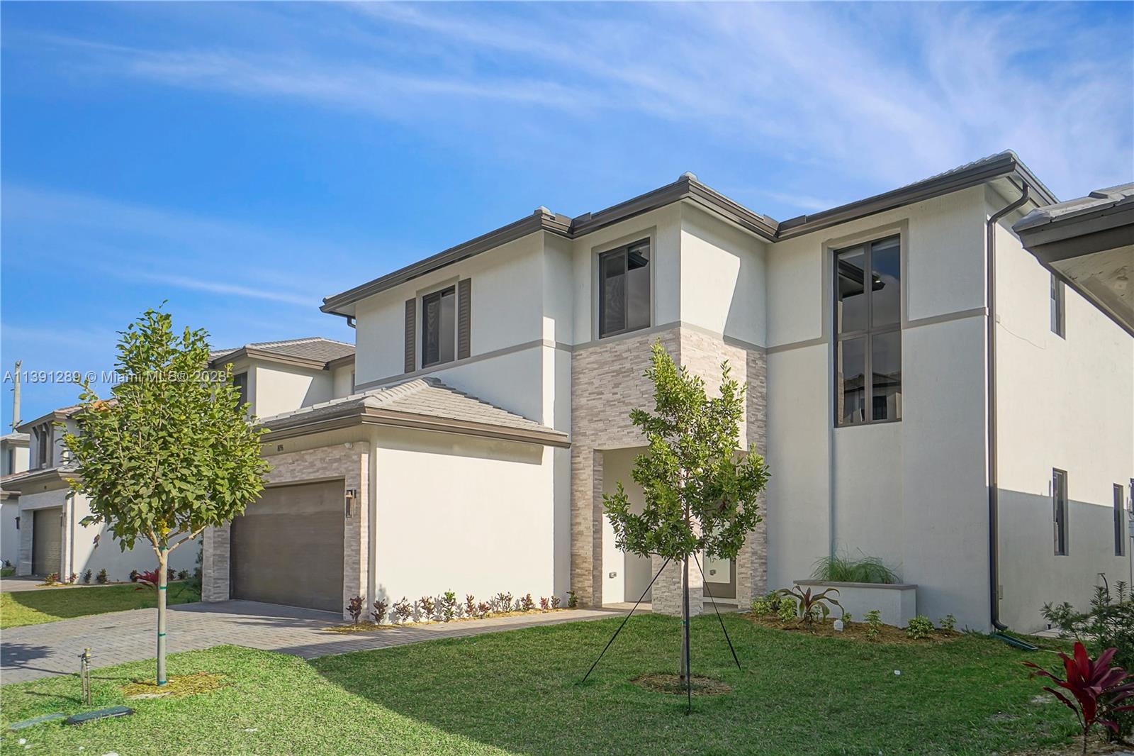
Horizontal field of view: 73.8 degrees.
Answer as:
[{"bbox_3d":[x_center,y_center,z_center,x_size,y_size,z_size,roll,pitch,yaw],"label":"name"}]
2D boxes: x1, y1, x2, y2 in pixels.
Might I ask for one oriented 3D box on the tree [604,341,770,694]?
[{"bbox_3d":[1.110,1.280,7.050,1.520,3.220,1.520,0,-8,0],"label":"tree"}]

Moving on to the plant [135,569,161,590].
[{"bbox_3d":[-9.430,4.610,17.200,0.700,0.560,0.700,0,-8,0],"label":"plant"}]

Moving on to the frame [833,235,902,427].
[{"bbox_3d":[5.180,-0.770,12.990,1.200,3.130,0.130,-8,-11,43],"label":"frame"}]

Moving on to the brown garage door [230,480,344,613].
[{"bbox_3d":[-5.020,3.010,13.580,4.800,2.160,0.120,-8,-11,43],"label":"brown garage door"}]

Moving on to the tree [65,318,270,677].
[{"bbox_3d":[-3.980,1.170,7.500,1.880,3.700,1.880,0,-8,0],"label":"tree"}]

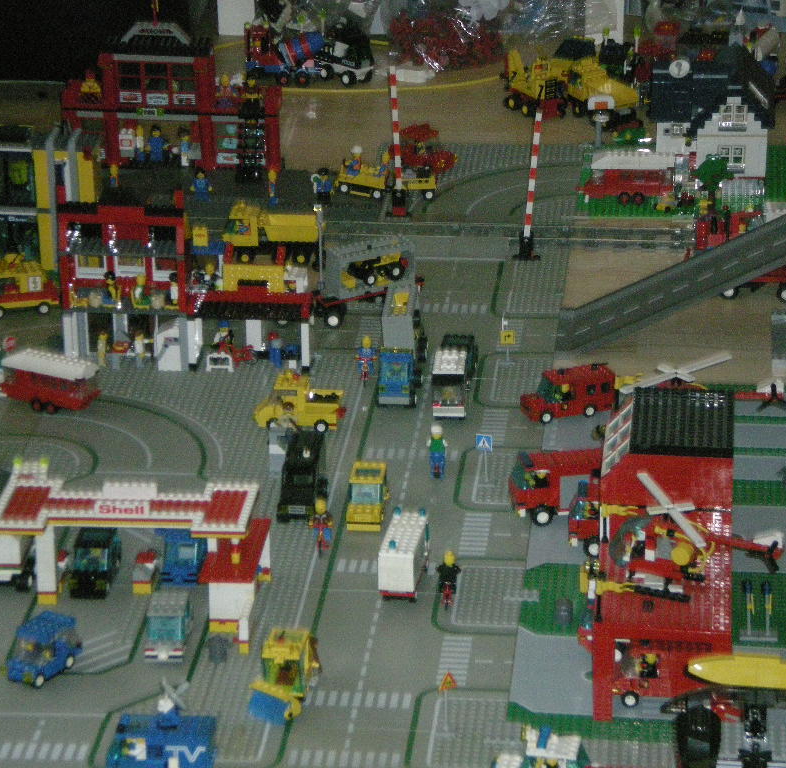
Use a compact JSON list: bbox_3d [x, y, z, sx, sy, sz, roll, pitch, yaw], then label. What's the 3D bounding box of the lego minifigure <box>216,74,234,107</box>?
[{"bbox_3d":[-0.205,-0.359,4.128,0.025,0.041,0.014,0,22,1],"label":"lego minifigure"}]

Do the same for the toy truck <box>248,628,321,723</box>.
[{"bbox_3d":[-0.090,0.243,2.821,0.048,0.050,0.079,5,23,13],"label":"toy truck"}]

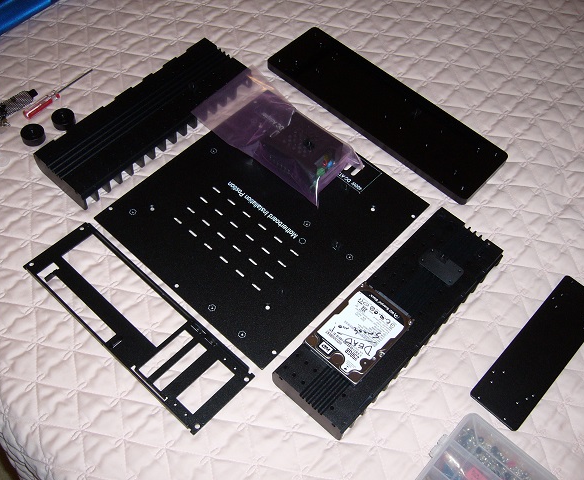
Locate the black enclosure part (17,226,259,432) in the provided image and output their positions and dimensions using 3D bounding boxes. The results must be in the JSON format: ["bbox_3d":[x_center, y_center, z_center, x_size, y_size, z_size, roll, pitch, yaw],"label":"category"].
[{"bbox_3d":[-0.167,0.082,0.689,0.273,0.010,0.086,39,62,19],"label":"black enclosure part"}]

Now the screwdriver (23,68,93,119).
[{"bbox_3d":[-0.308,-0.196,0.858,0.012,0.012,0.119,34,61,17],"label":"screwdriver"}]

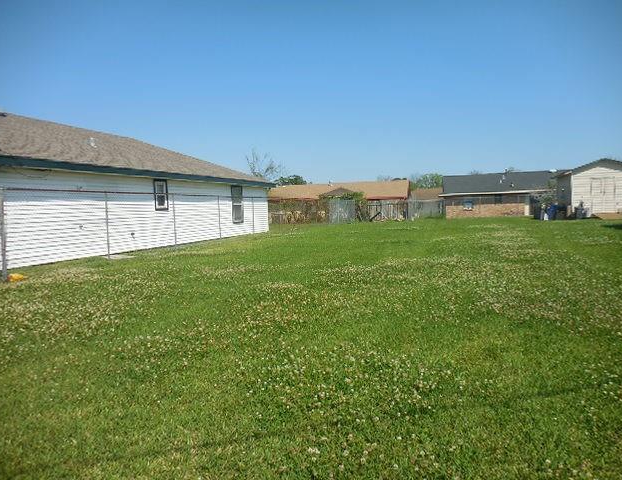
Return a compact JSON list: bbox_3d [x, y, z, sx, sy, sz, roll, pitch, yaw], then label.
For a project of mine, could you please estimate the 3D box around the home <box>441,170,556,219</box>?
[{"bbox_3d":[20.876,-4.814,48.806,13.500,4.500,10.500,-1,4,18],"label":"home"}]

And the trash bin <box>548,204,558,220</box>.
[{"bbox_3d":[16.427,-1.877,31.549,0.620,1.070,0.720,-1,4,18],"label":"trash bin"}]

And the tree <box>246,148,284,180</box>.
[{"bbox_3d":[-4.510,-5.319,45.248,4.000,7.200,4.000,-2,4,0],"label":"tree"}]

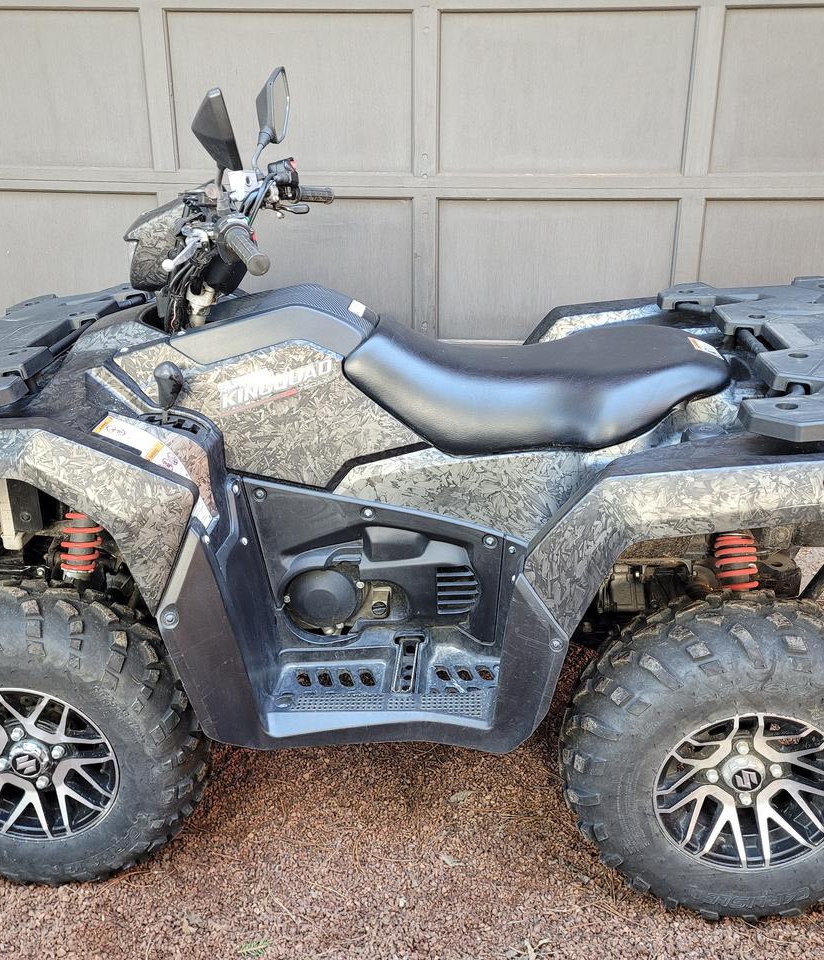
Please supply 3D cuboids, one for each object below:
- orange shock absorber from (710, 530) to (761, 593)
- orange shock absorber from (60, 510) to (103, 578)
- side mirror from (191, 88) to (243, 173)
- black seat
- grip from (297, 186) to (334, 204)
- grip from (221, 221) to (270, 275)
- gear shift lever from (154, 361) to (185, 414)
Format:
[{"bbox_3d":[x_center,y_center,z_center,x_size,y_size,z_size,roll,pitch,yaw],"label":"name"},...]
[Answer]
[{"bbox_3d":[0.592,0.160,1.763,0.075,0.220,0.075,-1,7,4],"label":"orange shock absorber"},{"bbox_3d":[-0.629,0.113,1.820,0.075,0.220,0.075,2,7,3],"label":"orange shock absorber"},{"bbox_3d":[-0.312,-0.563,1.549,0.060,0.143,0.110,-15,35,-5],"label":"side mirror"},{"bbox_3d":[0.250,-0.204,1.952,0.745,0.205,0.370,2,24,3],"label":"black seat"},{"bbox_3d":[-0.218,-0.642,2.168,0.037,0.037,0.125,7,13,30],"label":"grip"},{"bbox_3d":[-0.265,-0.367,1.532,0.041,0.041,0.128,-15,39,-19],"label":"grip"},{"bbox_3d":[-0.447,-0.170,1.770,0.050,0.107,0.046,2,24,3],"label":"gear shift lever"}]

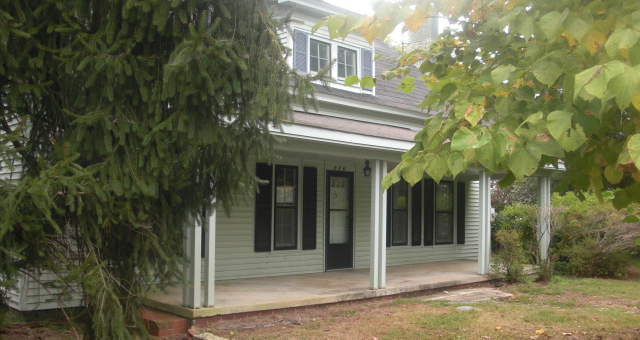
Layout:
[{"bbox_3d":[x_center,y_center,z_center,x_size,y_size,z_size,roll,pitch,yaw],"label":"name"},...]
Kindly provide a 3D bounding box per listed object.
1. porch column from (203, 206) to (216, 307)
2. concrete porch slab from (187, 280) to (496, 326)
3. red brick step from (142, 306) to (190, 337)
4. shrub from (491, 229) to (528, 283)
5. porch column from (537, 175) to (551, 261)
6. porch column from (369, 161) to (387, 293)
[{"bbox_3d":[-1.395,0.716,8.598,0.100,2.060,0.100,4,-4,-44],"label":"porch column"},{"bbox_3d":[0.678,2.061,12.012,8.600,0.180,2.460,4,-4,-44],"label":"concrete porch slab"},{"bbox_3d":[-2.010,1.930,8.323,0.440,0.190,0.720,4,-4,-44],"label":"red brick step"},{"bbox_3d":[3.795,1.670,13.231,0.720,1.080,0.700,4,-4,-44],"label":"shrub"},{"bbox_3d":[4.967,1.182,14.899,0.270,2.060,0.270,4,-4,-44],"label":"porch column"},{"bbox_3d":[0.952,0.878,10.753,0.280,2.060,0.110,4,-4,-44],"label":"porch column"}]

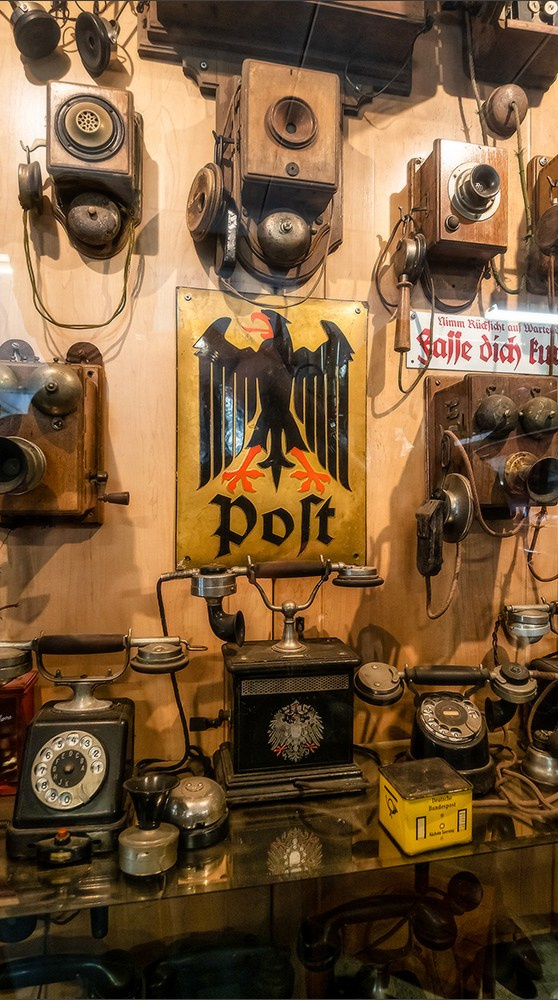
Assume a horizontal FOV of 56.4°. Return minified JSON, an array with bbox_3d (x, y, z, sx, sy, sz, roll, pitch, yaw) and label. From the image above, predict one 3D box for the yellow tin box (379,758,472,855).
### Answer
[{"bbox_3d":[0.156,0.326,0.557,0.075,0.058,0.060,0,0,-18],"label":"yellow tin box"}]

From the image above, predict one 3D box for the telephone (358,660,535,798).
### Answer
[{"bbox_3d":[0.222,0.282,0.688,0.243,0.146,0.140,0,0,5],"label":"telephone"}]

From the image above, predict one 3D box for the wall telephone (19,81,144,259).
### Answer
[{"bbox_3d":[-0.257,-0.437,0.681,0.147,0.202,0.105,0,0,-11],"label":"wall telephone"}]

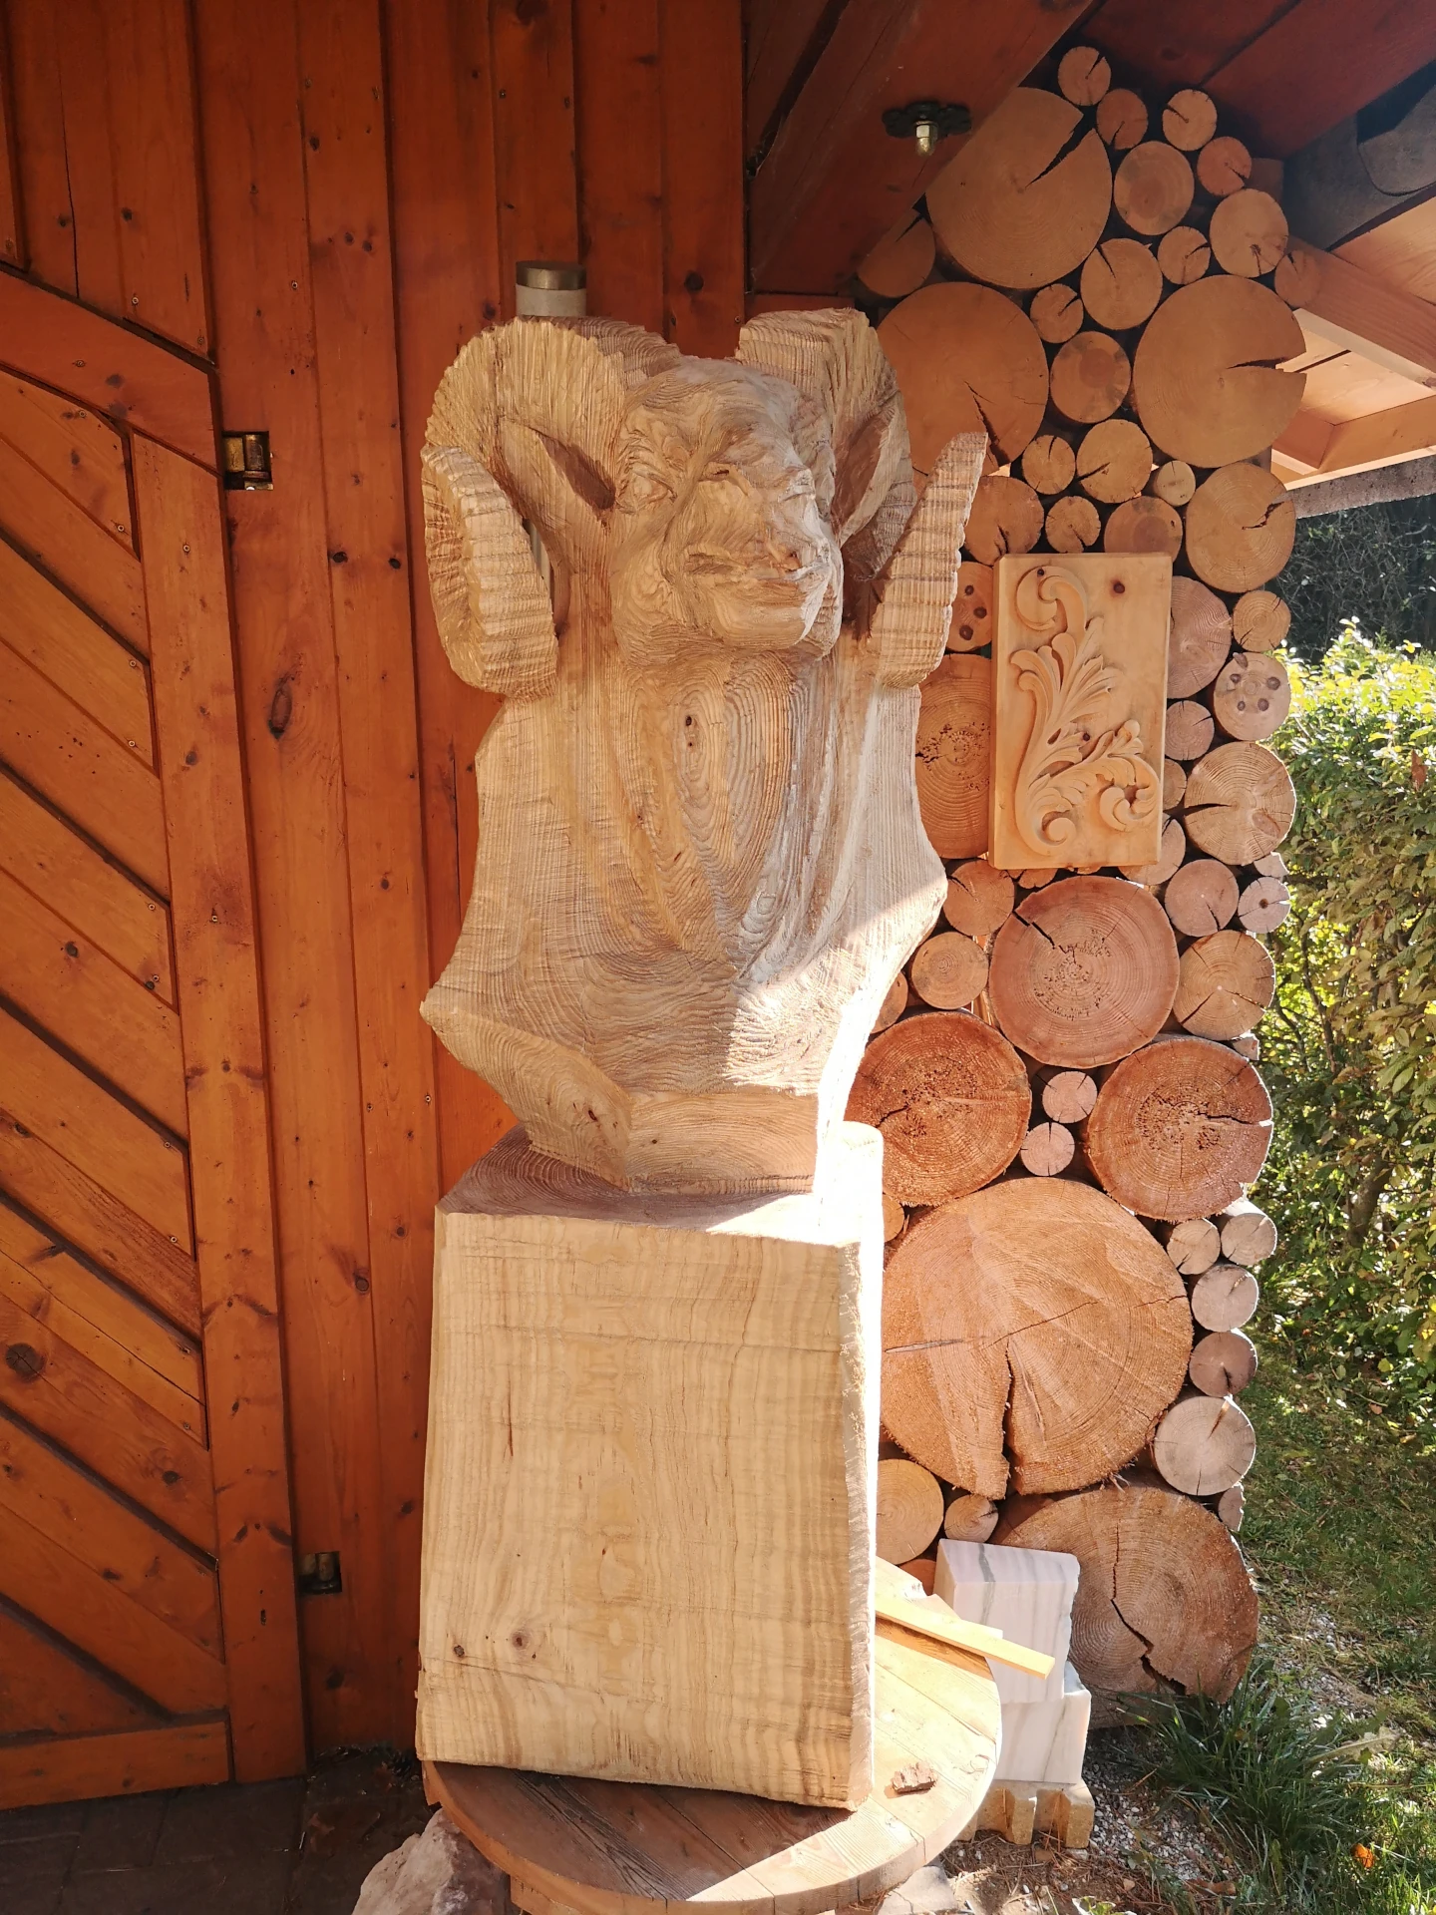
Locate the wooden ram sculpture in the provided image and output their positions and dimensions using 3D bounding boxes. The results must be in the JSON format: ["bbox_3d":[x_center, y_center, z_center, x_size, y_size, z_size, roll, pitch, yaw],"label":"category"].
[{"bbox_3d":[-0.033,-0.177,1.418,0.510,0.801,0.398,-3,10,-15],"label":"wooden ram sculpture"}]

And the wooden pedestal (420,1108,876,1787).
[{"bbox_3d":[-0.058,0.492,1.541,0.433,0.554,0.326,1,10,9],"label":"wooden pedestal"}]

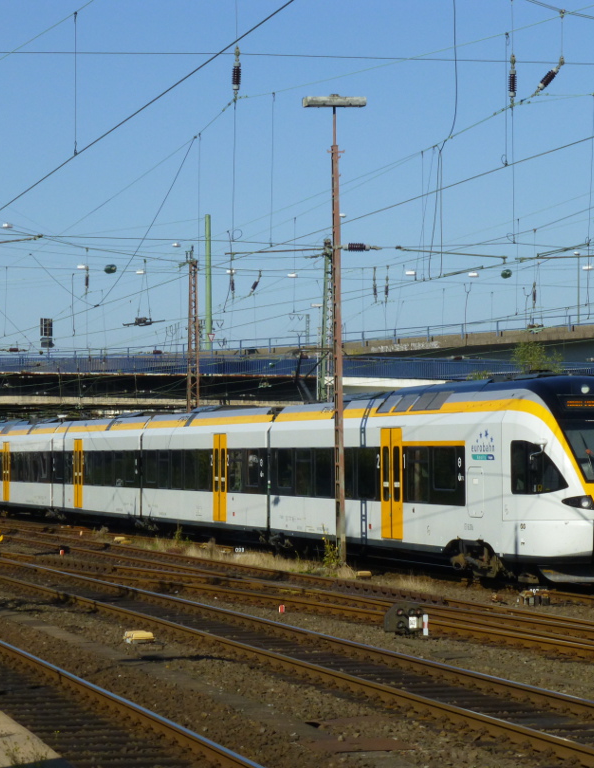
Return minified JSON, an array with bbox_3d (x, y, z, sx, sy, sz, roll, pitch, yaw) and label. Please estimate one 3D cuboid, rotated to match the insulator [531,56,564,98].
[{"bbox_3d":[3.792,-4.636,40.300,0.140,0.780,0.140,40,-11,-12],"label":"insulator"}]

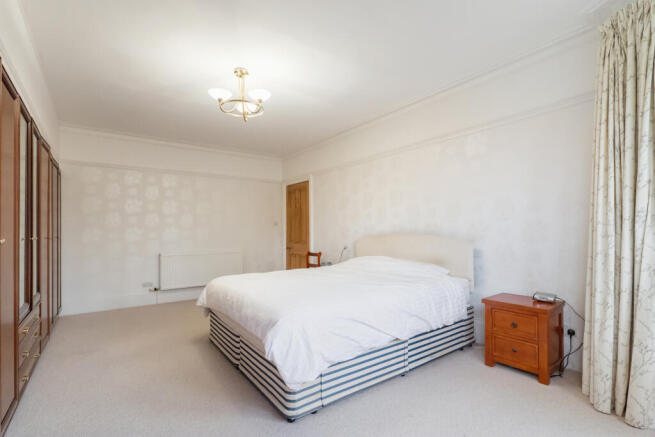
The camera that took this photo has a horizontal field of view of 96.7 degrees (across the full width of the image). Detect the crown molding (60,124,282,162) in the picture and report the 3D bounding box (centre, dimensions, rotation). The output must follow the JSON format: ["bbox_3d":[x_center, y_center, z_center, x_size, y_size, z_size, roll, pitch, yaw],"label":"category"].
[{"bbox_3d":[-2.234,-1.157,4.787,3.226,0.112,0.102,2,-3,-32],"label":"crown molding"}]

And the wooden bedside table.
[{"bbox_3d":[1.575,0.932,2.331,0.388,0.541,0.449,2,-3,-39],"label":"wooden bedside table"}]

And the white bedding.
[{"bbox_3d":[0.048,0.745,2.855,1.958,0.612,1.683,2,-3,-36],"label":"white bedding"}]

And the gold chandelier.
[{"bbox_3d":[-0.755,-1.087,2.619,0.561,0.459,0.561,0,-2,0],"label":"gold chandelier"}]

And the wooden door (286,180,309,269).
[{"bbox_3d":[-0.514,0.346,5.215,0.051,1.958,0.745,2,-3,-39],"label":"wooden door"}]

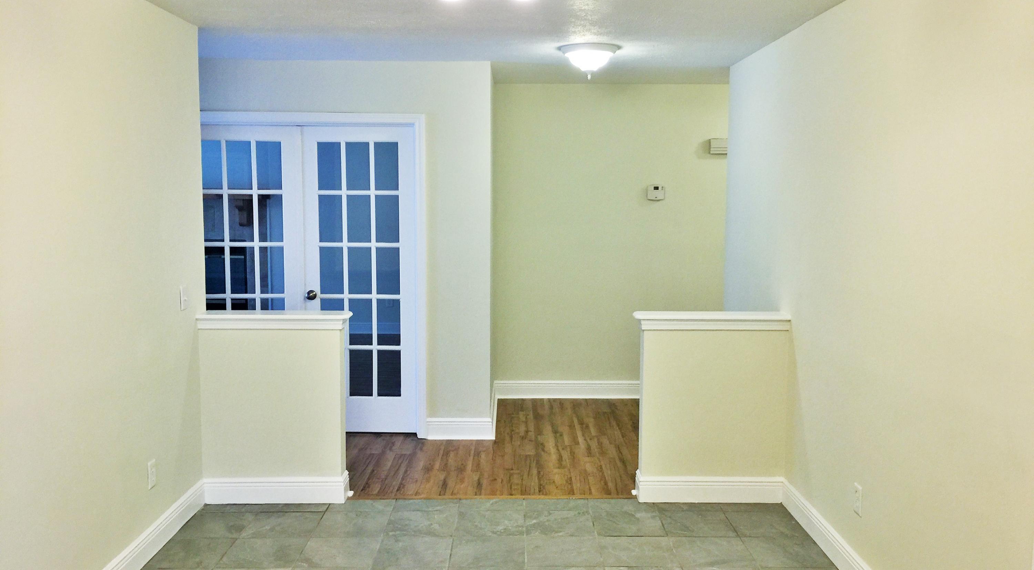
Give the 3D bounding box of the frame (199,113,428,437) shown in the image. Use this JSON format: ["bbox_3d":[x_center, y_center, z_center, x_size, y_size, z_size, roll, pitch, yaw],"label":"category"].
[{"bbox_3d":[-1.386,-0.017,5.695,1.461,2.028,0.046,0,6,0],"label":"frame"}]

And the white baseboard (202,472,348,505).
[{"bbox_3d":[-1.267,1.074,4.603,0.753,0.135,0.127,0,6,0],"label":"white baseboard"}]

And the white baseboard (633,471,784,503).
[{"bbox_3d":[1.021,1.073,4.612,0.760,0.137,0.128,0,6,0],"label":"white baseboard"}]

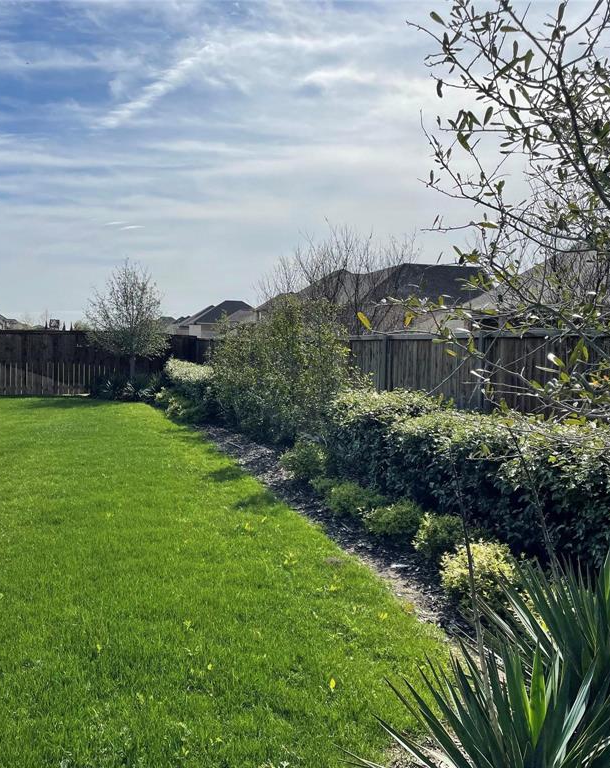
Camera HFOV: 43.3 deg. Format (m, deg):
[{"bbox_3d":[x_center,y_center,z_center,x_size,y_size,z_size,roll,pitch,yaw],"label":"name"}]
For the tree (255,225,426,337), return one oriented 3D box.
[{"bbox_3d":[0.810,-1.450,17.000,3.700,4.300,3.500,0,3,0],"label":"tree"}]

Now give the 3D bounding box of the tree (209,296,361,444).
[{"bbox_3d":[-0.320,-0.210,11.900,2.300,2.300,2.100,0,3,0],"label":"tree"}]

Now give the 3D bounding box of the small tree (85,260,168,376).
[{"bbox_3d":[-5.000,-1.500,21.600,2.350,3.800,2.300,0,3,0],"label":"small tree"}]

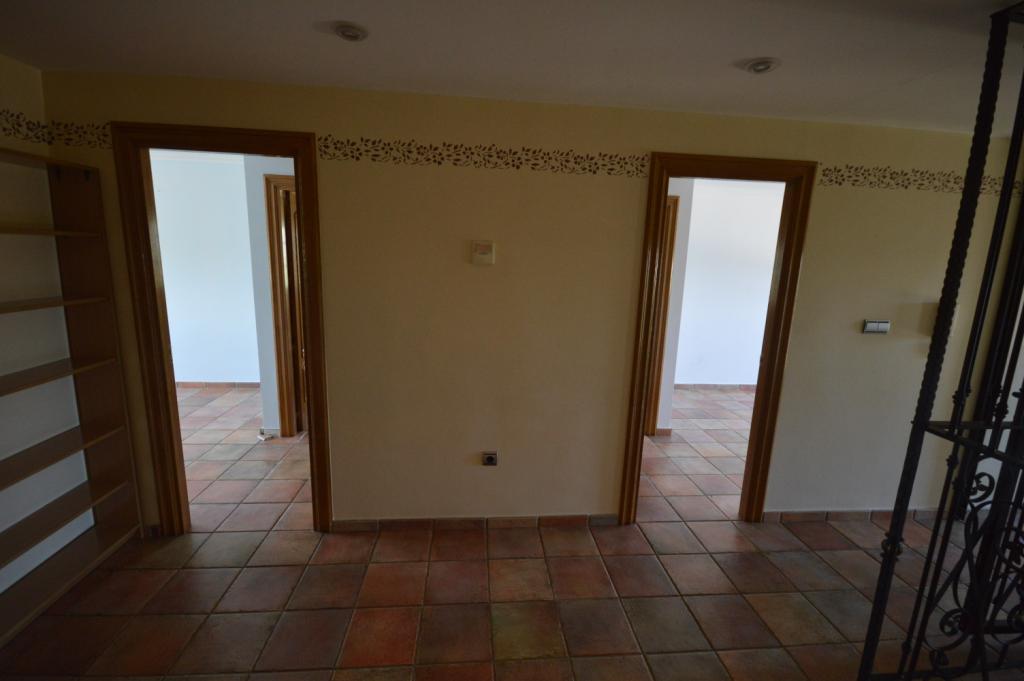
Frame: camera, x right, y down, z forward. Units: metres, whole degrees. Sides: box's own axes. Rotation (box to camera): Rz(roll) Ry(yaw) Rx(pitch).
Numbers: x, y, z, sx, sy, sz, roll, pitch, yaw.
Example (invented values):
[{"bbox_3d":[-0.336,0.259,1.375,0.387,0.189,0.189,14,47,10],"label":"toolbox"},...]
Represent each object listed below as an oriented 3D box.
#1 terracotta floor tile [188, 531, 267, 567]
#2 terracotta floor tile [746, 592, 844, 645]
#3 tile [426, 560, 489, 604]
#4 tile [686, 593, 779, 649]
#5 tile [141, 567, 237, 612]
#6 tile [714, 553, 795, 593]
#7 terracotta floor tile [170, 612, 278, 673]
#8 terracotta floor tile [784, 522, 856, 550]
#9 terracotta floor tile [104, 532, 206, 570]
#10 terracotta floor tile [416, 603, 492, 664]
[{"bbox_3d":[-1.539,1.140,2.322,0.302,0.012,0.291,1,10,-5],"label":"terracotta floor tile"},{"bbox_3d":[1.304,1.288,1.980,0.304,0.010,0.288,1,11,-5],"label":"terracotta floor tile"},{"bbox_3d":[-0.264,1.206,2.128,0.304,0.010,0.288,1,11,-5],"label":"tile"},{"bbox_3d":[0.995,1.282,1.952,0.304,0.010,0.288,1,11,-5],"label":"tile"},{"bbox_3d":[-1.513,1.194,2.036,0.305,0.012,0.287,1,11,-5],"label":"tile"},{"bbox_3d":[1.287,1.245,2.284,0.302,0.012,0.291,1,10,-5],"label":"tile"},{"bbox_3d":[-1.178,1.254,1.776,0.305,0.012,0.287,1,11,-5],"label":"terracotta floor tile"},{"bbox_3d":[1.873,1.192,2.598,0.304,0.010,0.271,1,11,-5],"label":"terracotta floor tile"},{"bbox_3d":[-1.832,1.124,2.276,0.304,0.010,0.288,1,11,-5],"label":"terracotta floor tile"},{"bbox_3d":[-0.240,1.260,1.842,0.304,0.010,0.288,1,11,-5],"label":"terracotta floor tile"}]

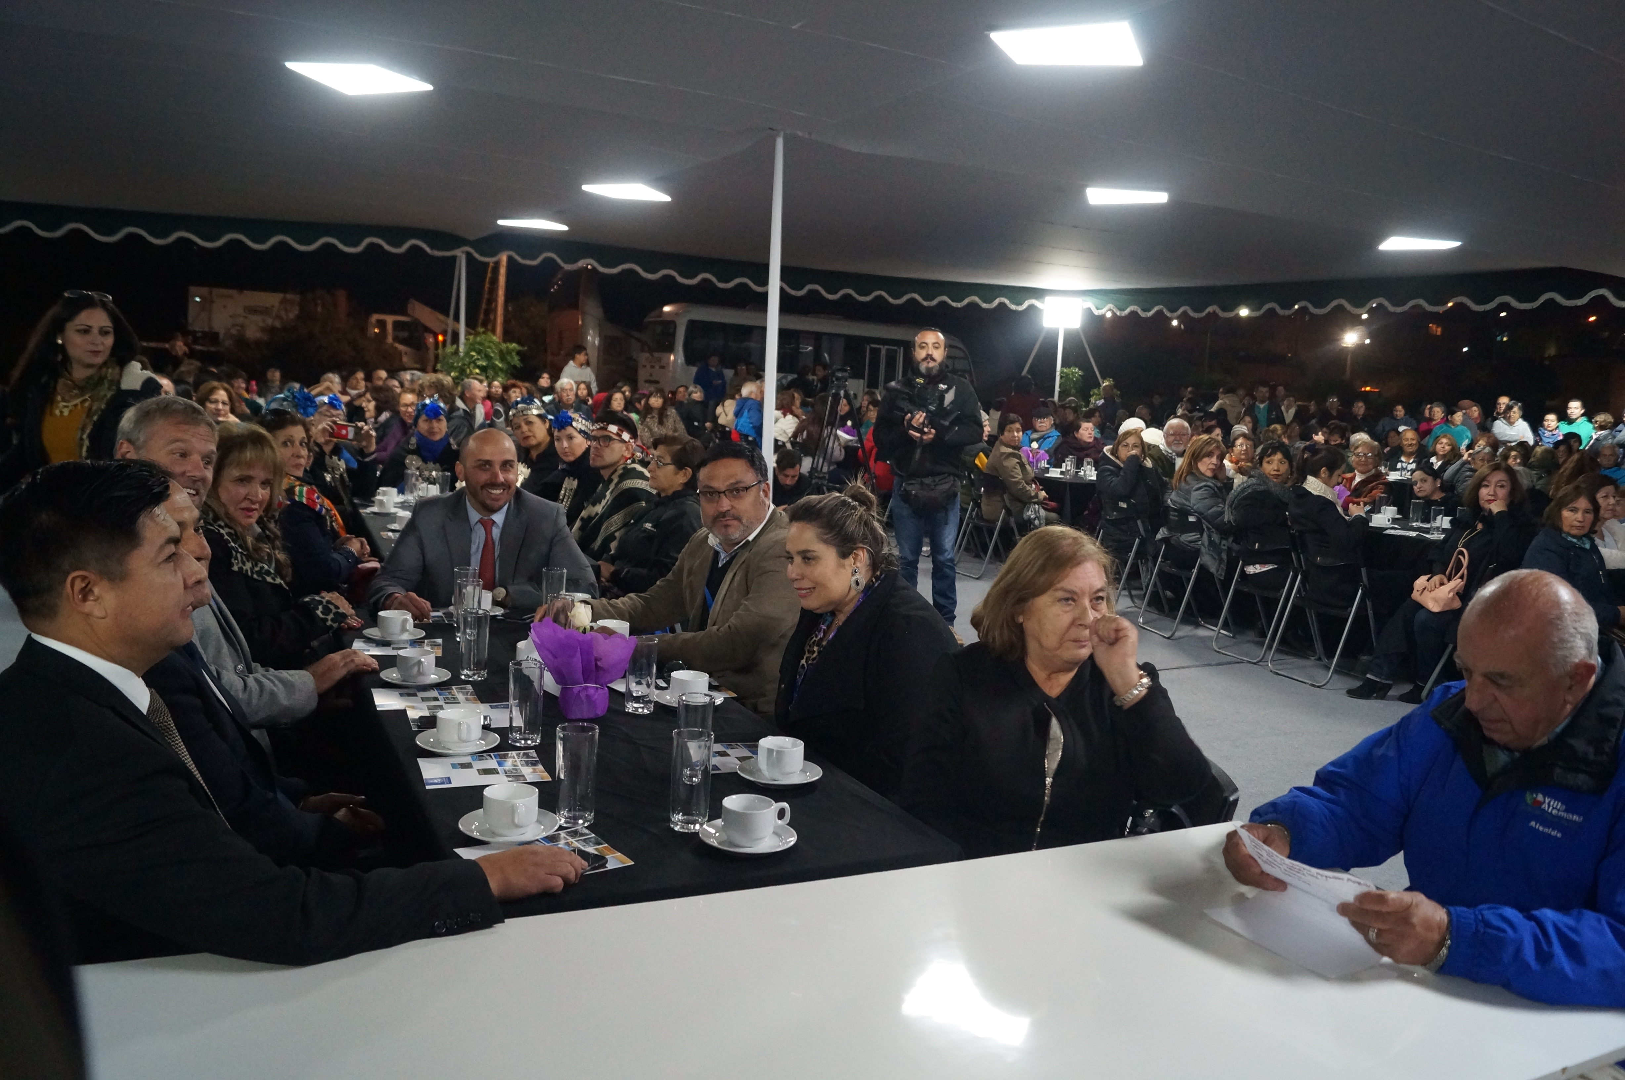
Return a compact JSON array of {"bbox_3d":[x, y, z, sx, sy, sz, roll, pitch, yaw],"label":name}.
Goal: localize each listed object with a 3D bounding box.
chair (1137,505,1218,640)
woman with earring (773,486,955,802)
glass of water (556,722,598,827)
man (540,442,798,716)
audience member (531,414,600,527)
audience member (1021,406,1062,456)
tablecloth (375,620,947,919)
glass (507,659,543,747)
[{"bbox_3d":[2.333,0.180,7.521,0.470,0.780,0.450,0,9,-20],"label":"chair"},{"bbox_3d":[0.047,0.533,2.451,0.750,1.250,0.530,-1,9,-25],"label":"woman with earring"},{"bbox_3d":[-0.358,0.355,1.849,0.064,0.147,0.064,3,8,0],"label":"glass of water"},{"bbox_3d":[-0.359,0.415,3.008,0.840,1.290,0.660,-1,9,-30],"label":"man"},{"bbox_3d":[-1.166,0.073,5.293,0.740,1.220,0.520,-3,10,-36],"label":"audience member"},{"bbox_3d":[2.096,-0.621,11.338,0.500,1.252,0.650,4,8,7],"label":"audience member"},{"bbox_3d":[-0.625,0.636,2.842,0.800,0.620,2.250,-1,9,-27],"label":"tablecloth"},{"bbox_3d":[-0.558,0.317,2.377,0.067,0.150,0.067,3,8,0],"label":"glass"}]

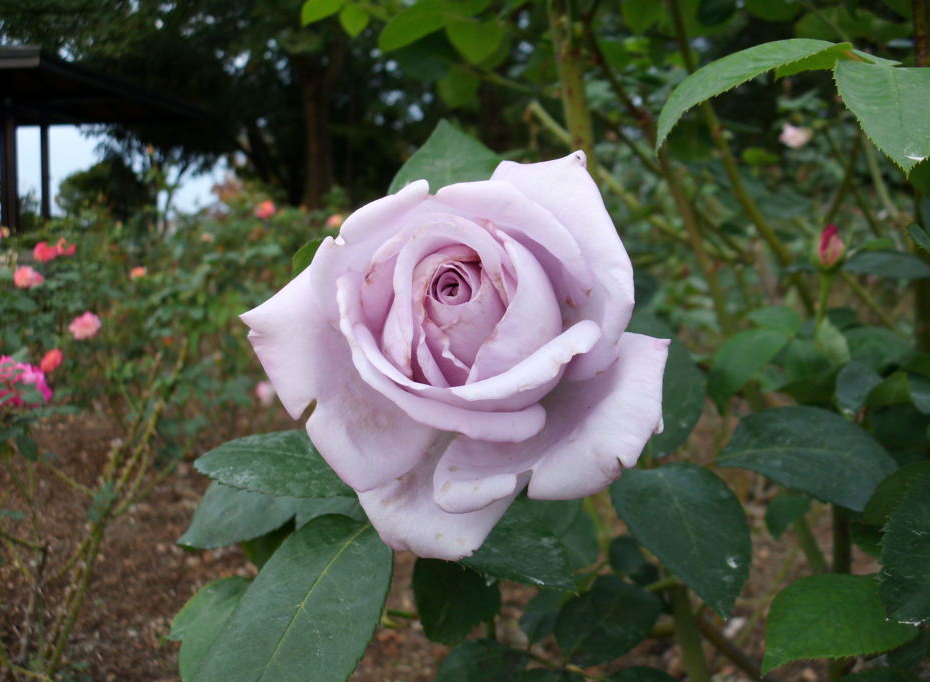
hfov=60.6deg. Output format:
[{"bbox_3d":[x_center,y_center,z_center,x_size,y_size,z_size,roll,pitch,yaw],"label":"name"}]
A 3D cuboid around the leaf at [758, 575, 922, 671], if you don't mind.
[{"bbox_3d":[0.155,0.117,0.330,0.060,0.012,0.040,-19,42,-13],"label":"leaf"}]

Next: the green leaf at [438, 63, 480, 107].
[{"bbox_3d":[-0.006,-0.218,0.680,0.035,0.040,0.010,0,37,0],"label":"green leaf"}]

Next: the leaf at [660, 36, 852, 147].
[{"bbox_3d":[0.100,-0.090,0.280,0.076,0.020,0.034,-31,24,-8],"label":"leaf"}]

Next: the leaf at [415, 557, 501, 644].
[{"bbox_3d":[-0.004,0.109,0.340,0.036,0.050,0.010,5,-30,10],"label":"leaf"}]

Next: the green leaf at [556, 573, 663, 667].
[{"bbox_3d":[0.065,0.127,0.360,0.049,0.008,0.035,-26,44,-20],"label":"green leaf"}]

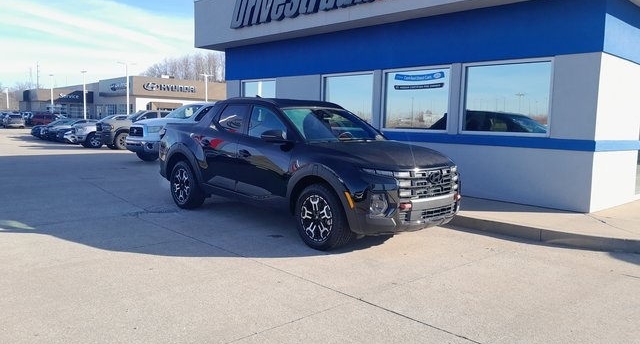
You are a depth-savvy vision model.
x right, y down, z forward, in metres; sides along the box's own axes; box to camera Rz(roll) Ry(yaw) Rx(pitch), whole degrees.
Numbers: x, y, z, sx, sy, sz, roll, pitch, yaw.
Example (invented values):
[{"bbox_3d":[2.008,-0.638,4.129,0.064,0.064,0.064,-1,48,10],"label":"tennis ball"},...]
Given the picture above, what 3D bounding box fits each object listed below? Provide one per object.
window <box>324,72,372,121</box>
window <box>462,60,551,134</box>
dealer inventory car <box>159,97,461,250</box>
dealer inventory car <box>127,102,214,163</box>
[{"bbox_3d":[0.569,-1.476,10.391,0.100,1.170,1.510,-4,8,-43],"label":"window"},{"bbox_3d":[2.918,-1.155,7.905,0.100,1.170,1.525,-4,8,-43],"label":"window"},{"bbox_3d":[-0.418,-0.184,7.078,1.930,1.710,4.970,-4,8,-43],"label":"dealer inventory car"},{"bbox_3d":[-3.461,-1.321,16.665,5.810,1.930,2.030,-4,8,-43],"label":"dealer inventory car"}]

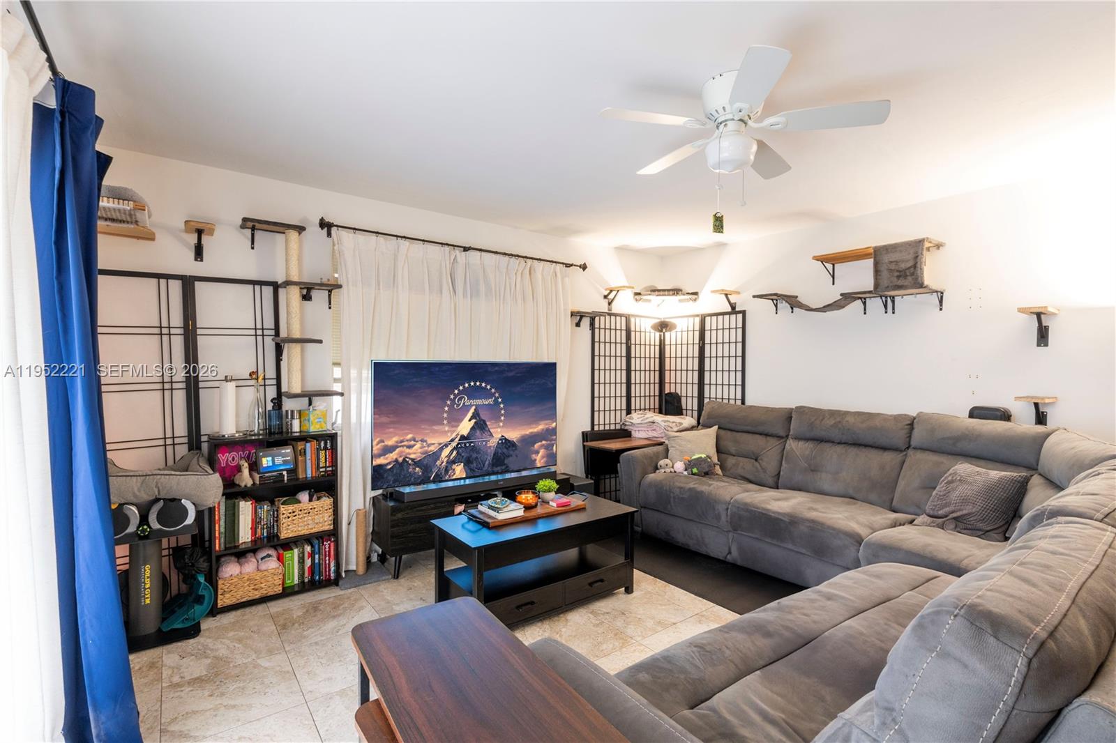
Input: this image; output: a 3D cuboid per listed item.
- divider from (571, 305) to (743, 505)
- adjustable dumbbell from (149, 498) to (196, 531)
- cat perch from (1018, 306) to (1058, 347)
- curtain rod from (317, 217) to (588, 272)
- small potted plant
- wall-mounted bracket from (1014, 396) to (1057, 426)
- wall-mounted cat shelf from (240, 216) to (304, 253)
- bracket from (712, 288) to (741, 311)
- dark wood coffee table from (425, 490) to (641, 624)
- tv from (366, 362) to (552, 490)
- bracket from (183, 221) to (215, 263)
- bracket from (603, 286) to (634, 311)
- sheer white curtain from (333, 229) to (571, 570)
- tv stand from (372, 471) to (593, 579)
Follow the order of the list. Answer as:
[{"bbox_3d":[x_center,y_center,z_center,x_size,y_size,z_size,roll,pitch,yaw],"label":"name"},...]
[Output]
[{"bbox_3d":[0.953,0.386,4.489,1.270,1.785,0.690,0,0,8],"label":"divider"},{"bbox_3d":[-1.966,0.678,2.528,0.180,0.170,0.380,0,0,-38],"label":"adjustable dumbbell"},{"bbox_3d":[2.655,-0.244,2.739,0.240,0.212,0.117,0,0,-37],"label":"cat perch"},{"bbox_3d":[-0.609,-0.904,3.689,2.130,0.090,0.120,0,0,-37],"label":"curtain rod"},{"bbox_3d":[-0.064,0.709,2.977,0.138,0.138,0.138,0,1,0],"label":"small potted plant"},{"bbox_3d":[2.686,0.251,2.785,0.260,0.205,0.134,0,1,-38],"label":"wall-mounted bracket"},{"bbox_3d":[-1.693,-0.804,2.952,0.320,0.150,0.210,0,1,-36],"label":"wall-mounted cat shelf"},{"bbox_3d":[1.463,-0.599,4.308,0.245,0.210,0.115,0,0,-37],"label":"bracket"},{"bbox_3d":[-0.105,1.057,2.790,1.055,0.497,0.500,0,1,-36],"label":"dark wood coffee table"},{"bbox_3d":[-0.605,0.342,3.578,1.453,0.828,0.070,0,0,-37],"label":"tv"},{"bbox_3d":[-1.923,-0.696,2.664,0.125,0.178,0.220,0,0,-37],"label":"bracket"},{"bbox_3d":[0.563,-0.675,4.575,0.130,0.210,0.240,0,1,-36],"label":"bracket"},{"bbox_3d":[-0.649,0.192,3.736,1.880,2.190,0.140,0,1,-36],"label":"sheer white curtain"},{"bbox_3d":[-0.574,1.053,3.590,1.390,0.474,0.380,0,1,-36],"label":"tv stand"}]

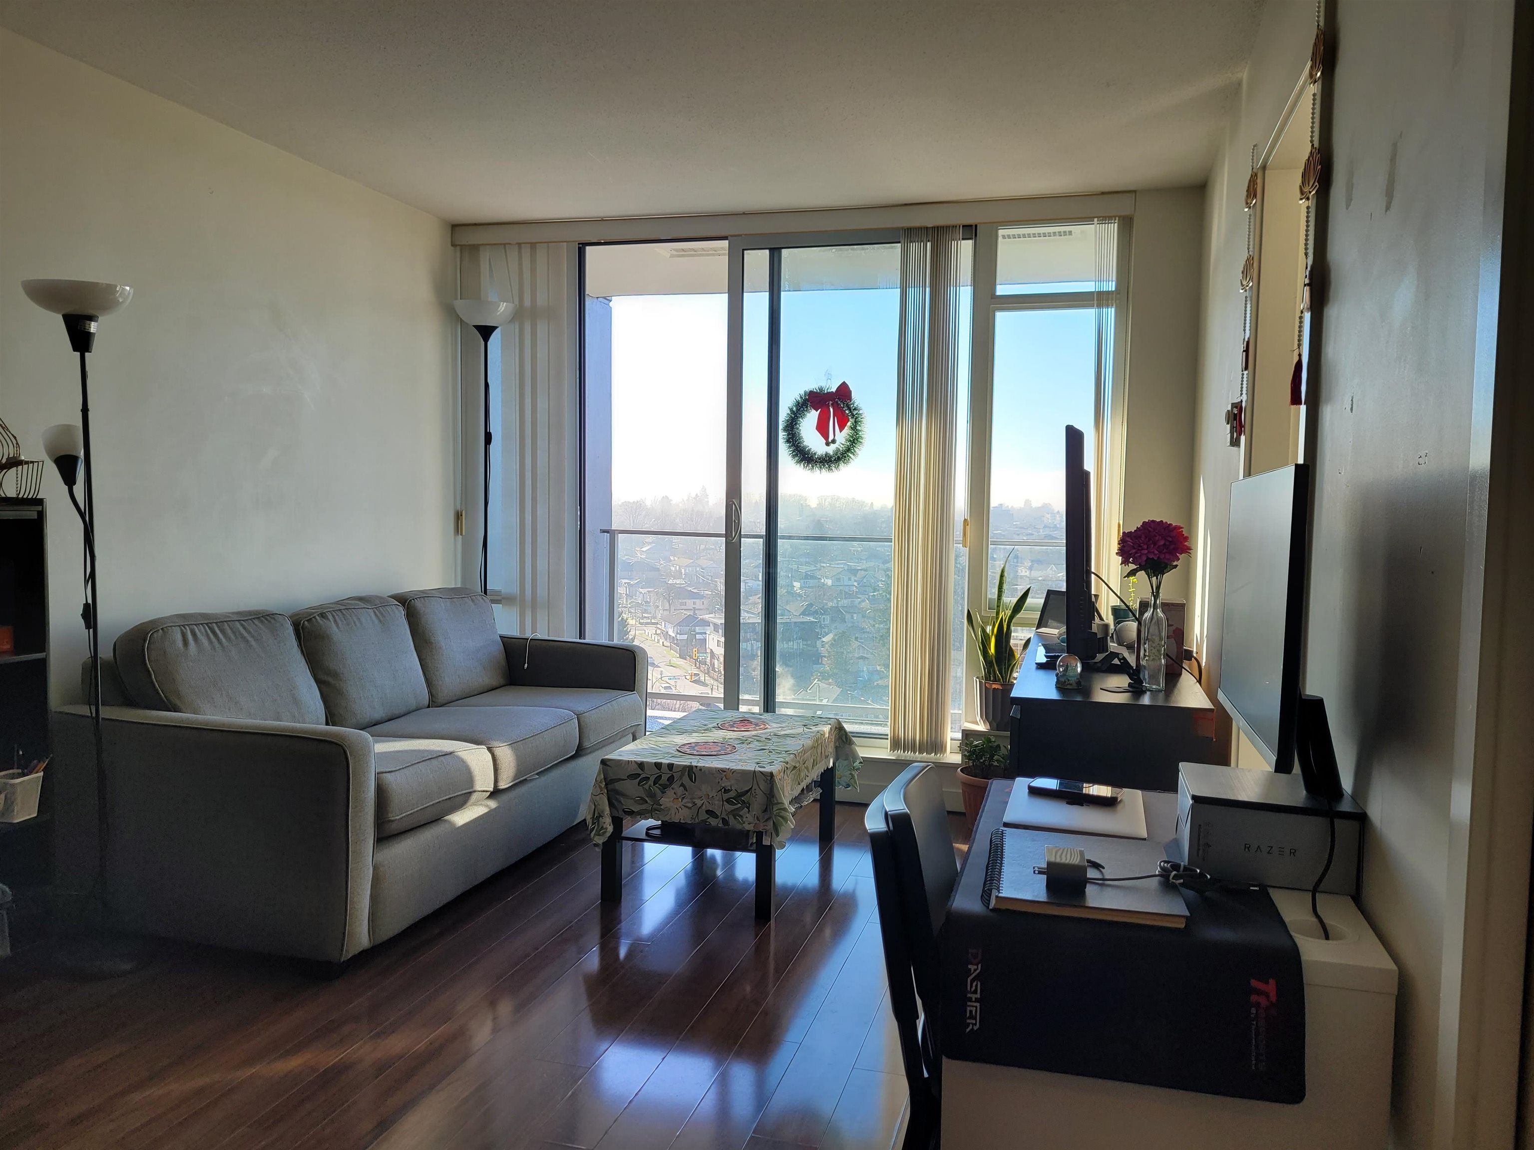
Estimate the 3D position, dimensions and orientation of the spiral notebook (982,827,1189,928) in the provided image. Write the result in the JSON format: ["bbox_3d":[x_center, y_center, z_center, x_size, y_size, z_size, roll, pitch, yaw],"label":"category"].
[{"bbox_3d":[0.428,0.406,1.570,0.245,0.018,0.311,2,4,13],"label":"spiral notebook"}]

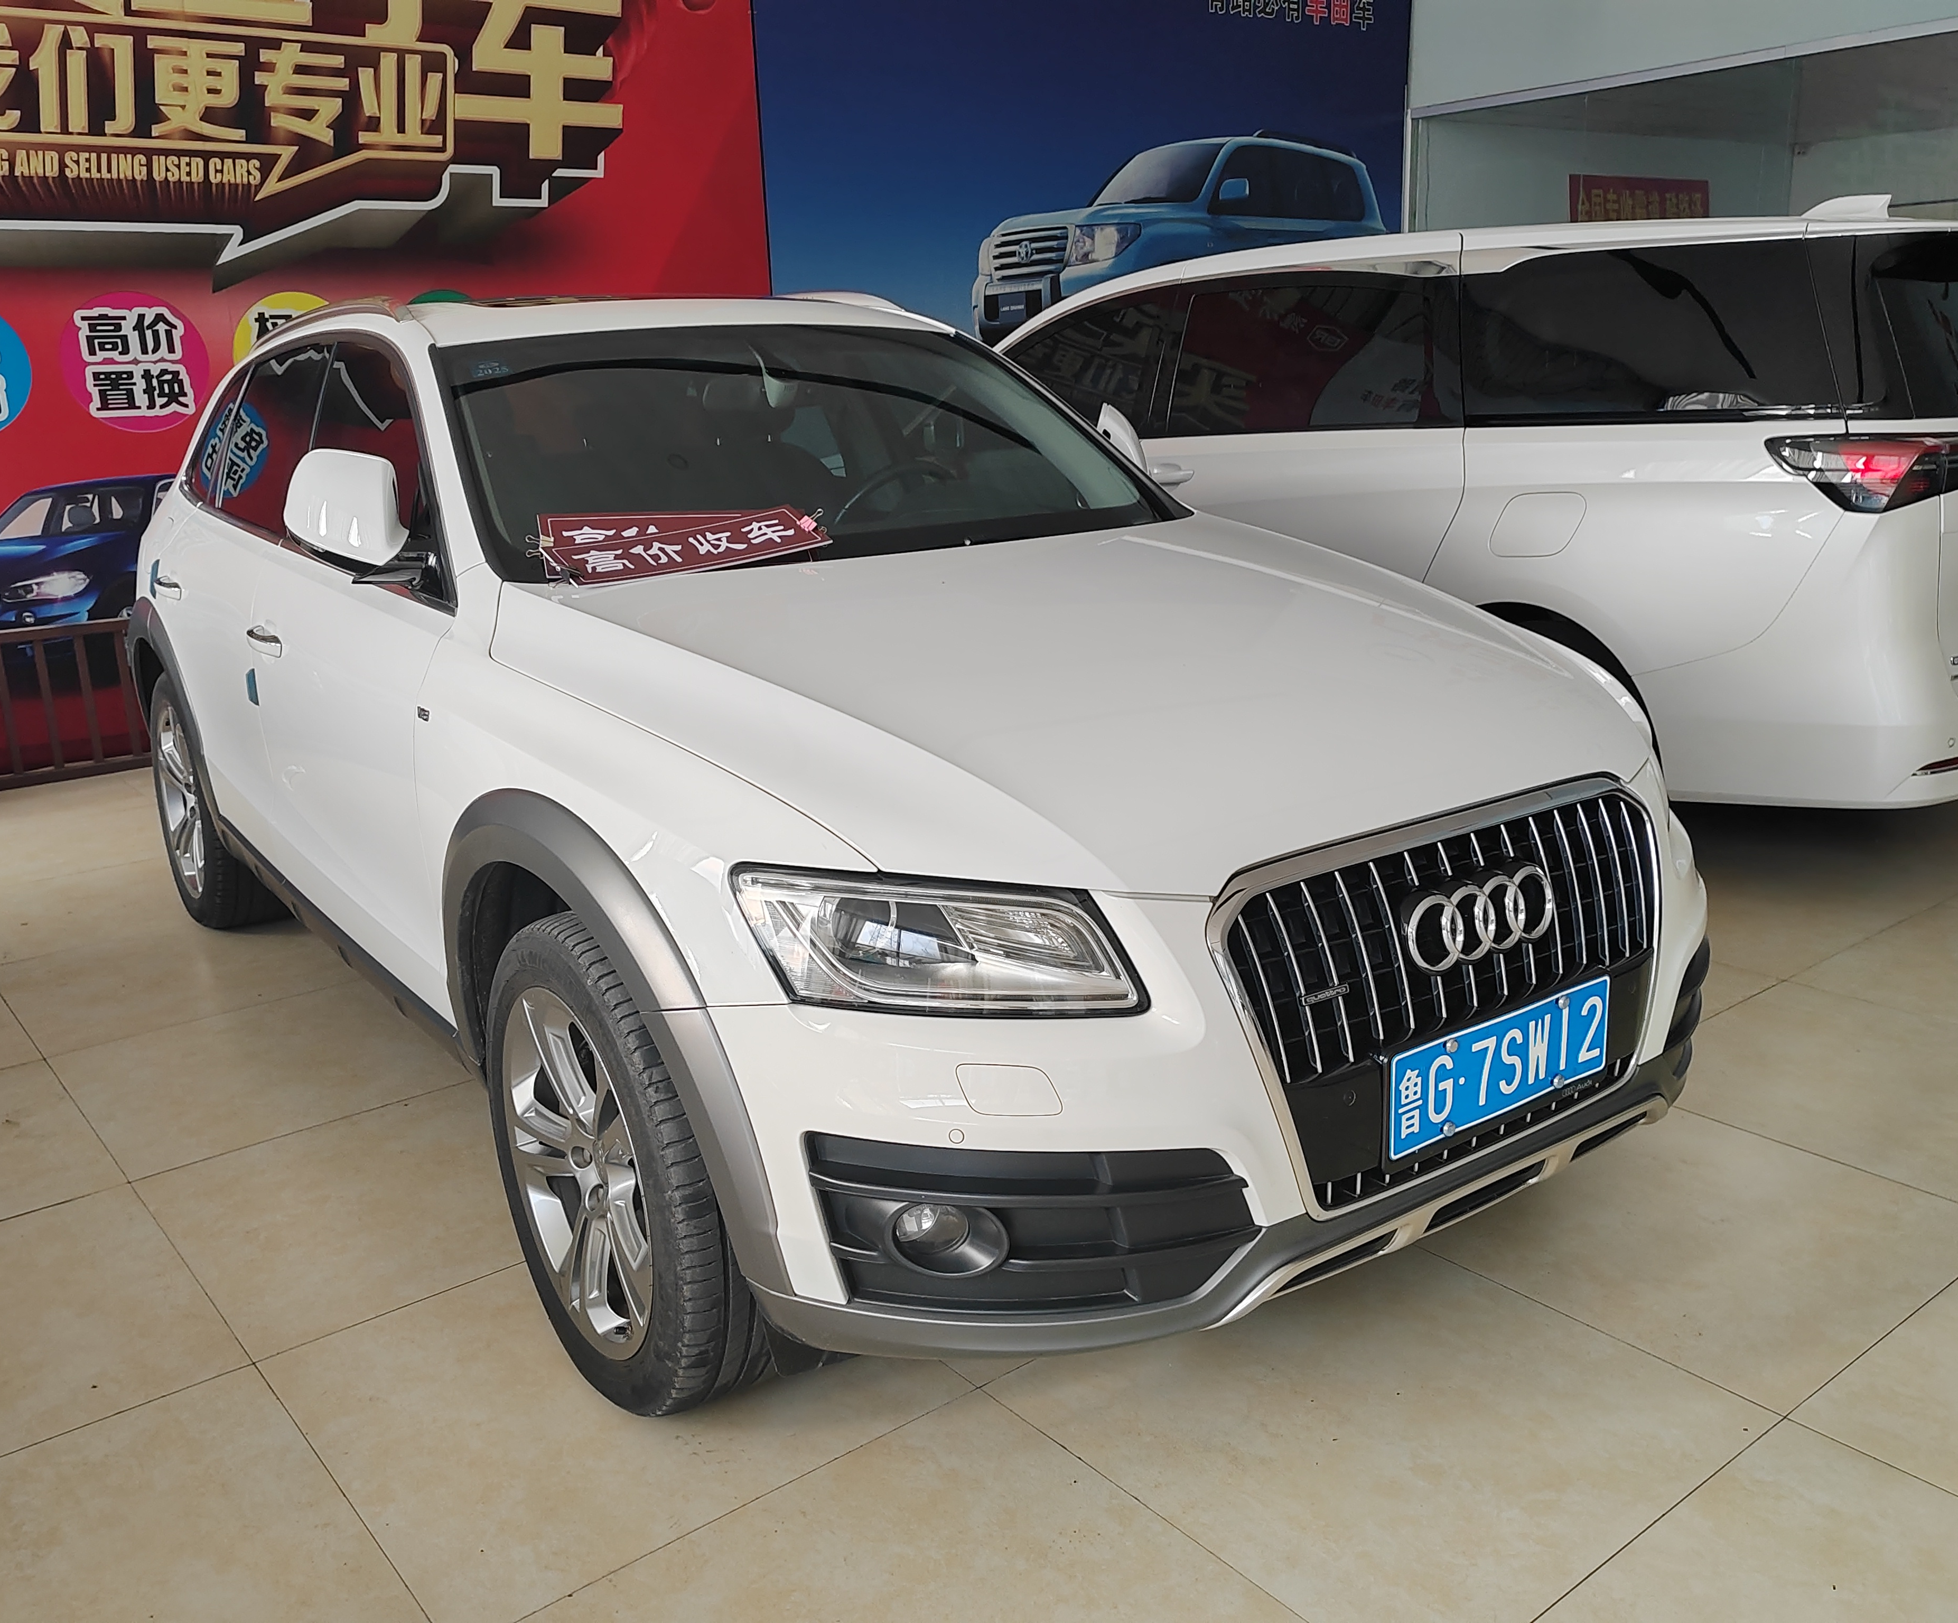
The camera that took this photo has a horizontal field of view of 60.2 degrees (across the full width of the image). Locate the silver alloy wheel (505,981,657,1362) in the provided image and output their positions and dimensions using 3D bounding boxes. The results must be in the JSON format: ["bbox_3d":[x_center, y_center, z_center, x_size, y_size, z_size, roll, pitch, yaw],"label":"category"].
[{"bbox_3d":[-0.512,0.500,2.467,0.180,0.550,0.550,-12,18,-33],"label":"silver alloy wheel"}]

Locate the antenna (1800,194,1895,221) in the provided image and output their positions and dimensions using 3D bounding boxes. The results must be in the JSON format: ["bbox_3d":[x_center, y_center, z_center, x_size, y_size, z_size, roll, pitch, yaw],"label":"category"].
[{"bbox_3d":[2.539,-1.762,4.936,0.250,0.090,0.080,4,16,23],"label":"antenna"}]

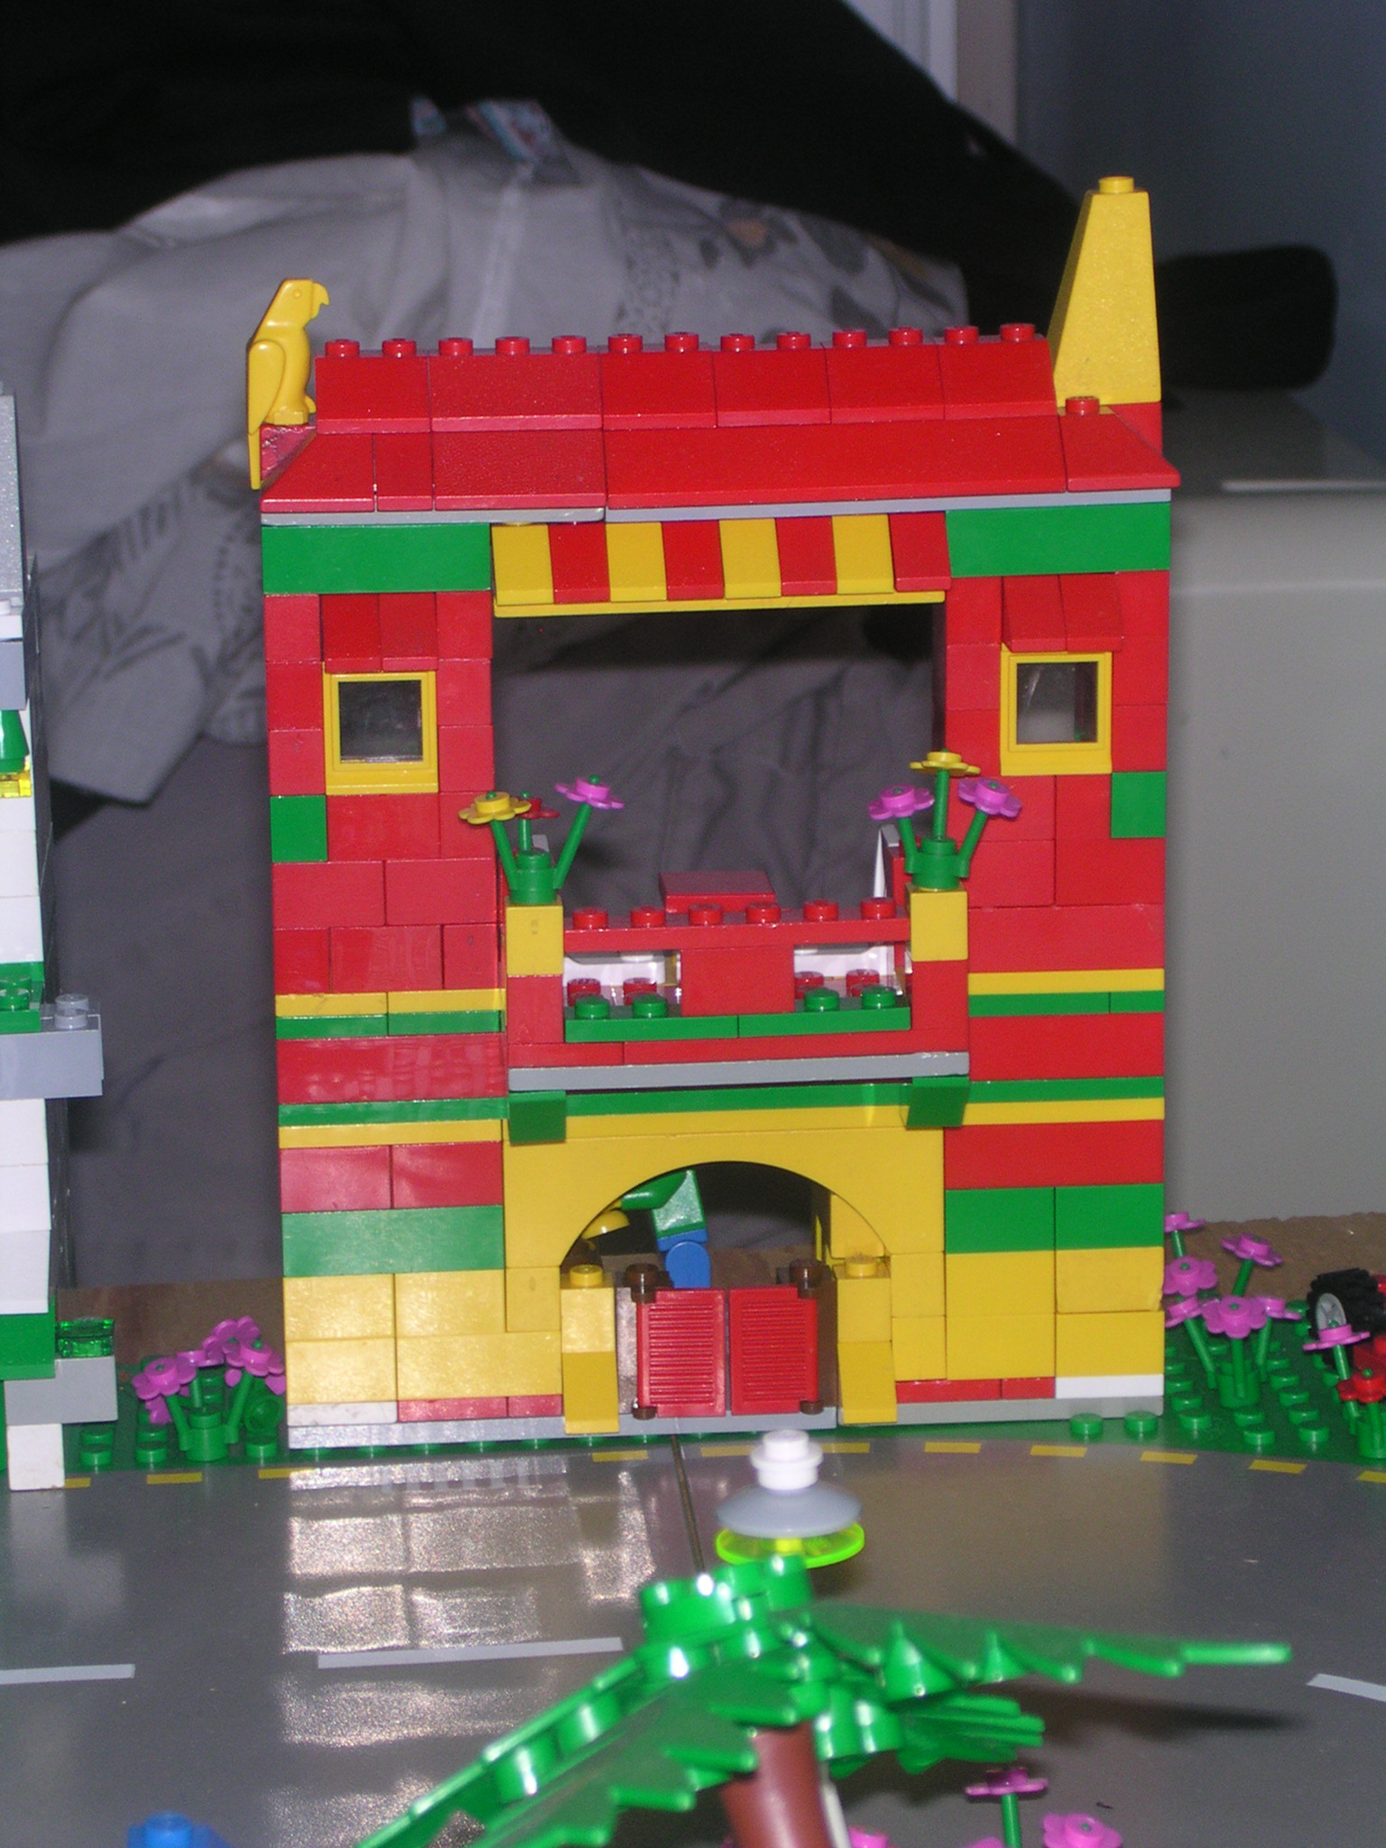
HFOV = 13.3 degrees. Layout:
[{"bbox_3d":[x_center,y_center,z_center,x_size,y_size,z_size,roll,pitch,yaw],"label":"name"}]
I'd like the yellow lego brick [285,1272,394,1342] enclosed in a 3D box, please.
[{"bbox_3d":[-0.051,0.054,0.859,0.016,0.010,0.011,-2,12,-4],"label":"yellow lego brick"}]

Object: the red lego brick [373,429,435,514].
[{"bbox_3d":[-0.040,-0.064,0.827,0.008,0.010,0.015,-2,13,-5],"label":"red lego brick"}]

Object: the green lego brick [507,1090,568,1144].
[{"bbox_3d":[-0.022,0.026,0.833,0.008,0.010,0.016,-2,12,-5],"label":"green lego brick"}]

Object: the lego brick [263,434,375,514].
[{"bbox_3d":[-0.052,-0.064,0.827,0.016,0.010,0.016,-2,13,-5],"label":"lego brick"}]

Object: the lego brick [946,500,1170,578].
[{"bbox_3d":[0.051,-0.055,0.842,0.032,0.010,0.009,-2,13,-5],"label":"lego brick"}]

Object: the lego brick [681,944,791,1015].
[{"bbox_3d":[0.006,0.007,0.829,0.016,0.010,0.008,-2,12,-5],"label":"lego brick"}]

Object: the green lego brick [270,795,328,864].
[{"bbox_3d":[-0.056,-0.015,0.845,0.008,0.010,0.010,-2,12,-5],"label":"green lego brick"}]

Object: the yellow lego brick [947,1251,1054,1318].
[{"bbox_3d":[0.044,0.051,0.866,0.016,0.010,0.009,-2,13,-5],"label":"yellow lego brick"}]

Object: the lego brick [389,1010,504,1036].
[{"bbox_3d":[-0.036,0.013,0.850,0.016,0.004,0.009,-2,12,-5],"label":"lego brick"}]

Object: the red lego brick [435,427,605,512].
[{"bbox_3d":[-0.025,-0.065,0.831,0.024,0.011,0.016,-2,12,-4],"label":"red lego brick"}]

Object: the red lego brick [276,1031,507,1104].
[{"bbox_3d":[-0.044,0.019,0.853,0.032,0.010,0.010,-2,12,-5],"label":"red lego brick"}]

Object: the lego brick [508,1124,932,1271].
[{"bbox_3d":[0.004,0.039,0.860,0.064,0.020,0.008,-2,12,-5],"label":"lego brick"}]

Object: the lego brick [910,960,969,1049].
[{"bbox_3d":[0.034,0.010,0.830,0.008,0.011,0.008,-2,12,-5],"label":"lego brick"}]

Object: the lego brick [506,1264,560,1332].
[{"bbox_3d":[-0.023,0.053,0.861,0.008,0.010,0.010,-2,12,-5],"label":"lego brick"}]

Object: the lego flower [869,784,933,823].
[{"bbox_3d":[0.029,-0.017,0.822,0.009,0.003,0.009,-14,19,-2],"label":"lego flower"}]

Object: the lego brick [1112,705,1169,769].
[{"bbox_3d":[0.063,-0.028,0.852,0.008,0.010,0.011,-2,12,-4],"label":"lego brick"}]

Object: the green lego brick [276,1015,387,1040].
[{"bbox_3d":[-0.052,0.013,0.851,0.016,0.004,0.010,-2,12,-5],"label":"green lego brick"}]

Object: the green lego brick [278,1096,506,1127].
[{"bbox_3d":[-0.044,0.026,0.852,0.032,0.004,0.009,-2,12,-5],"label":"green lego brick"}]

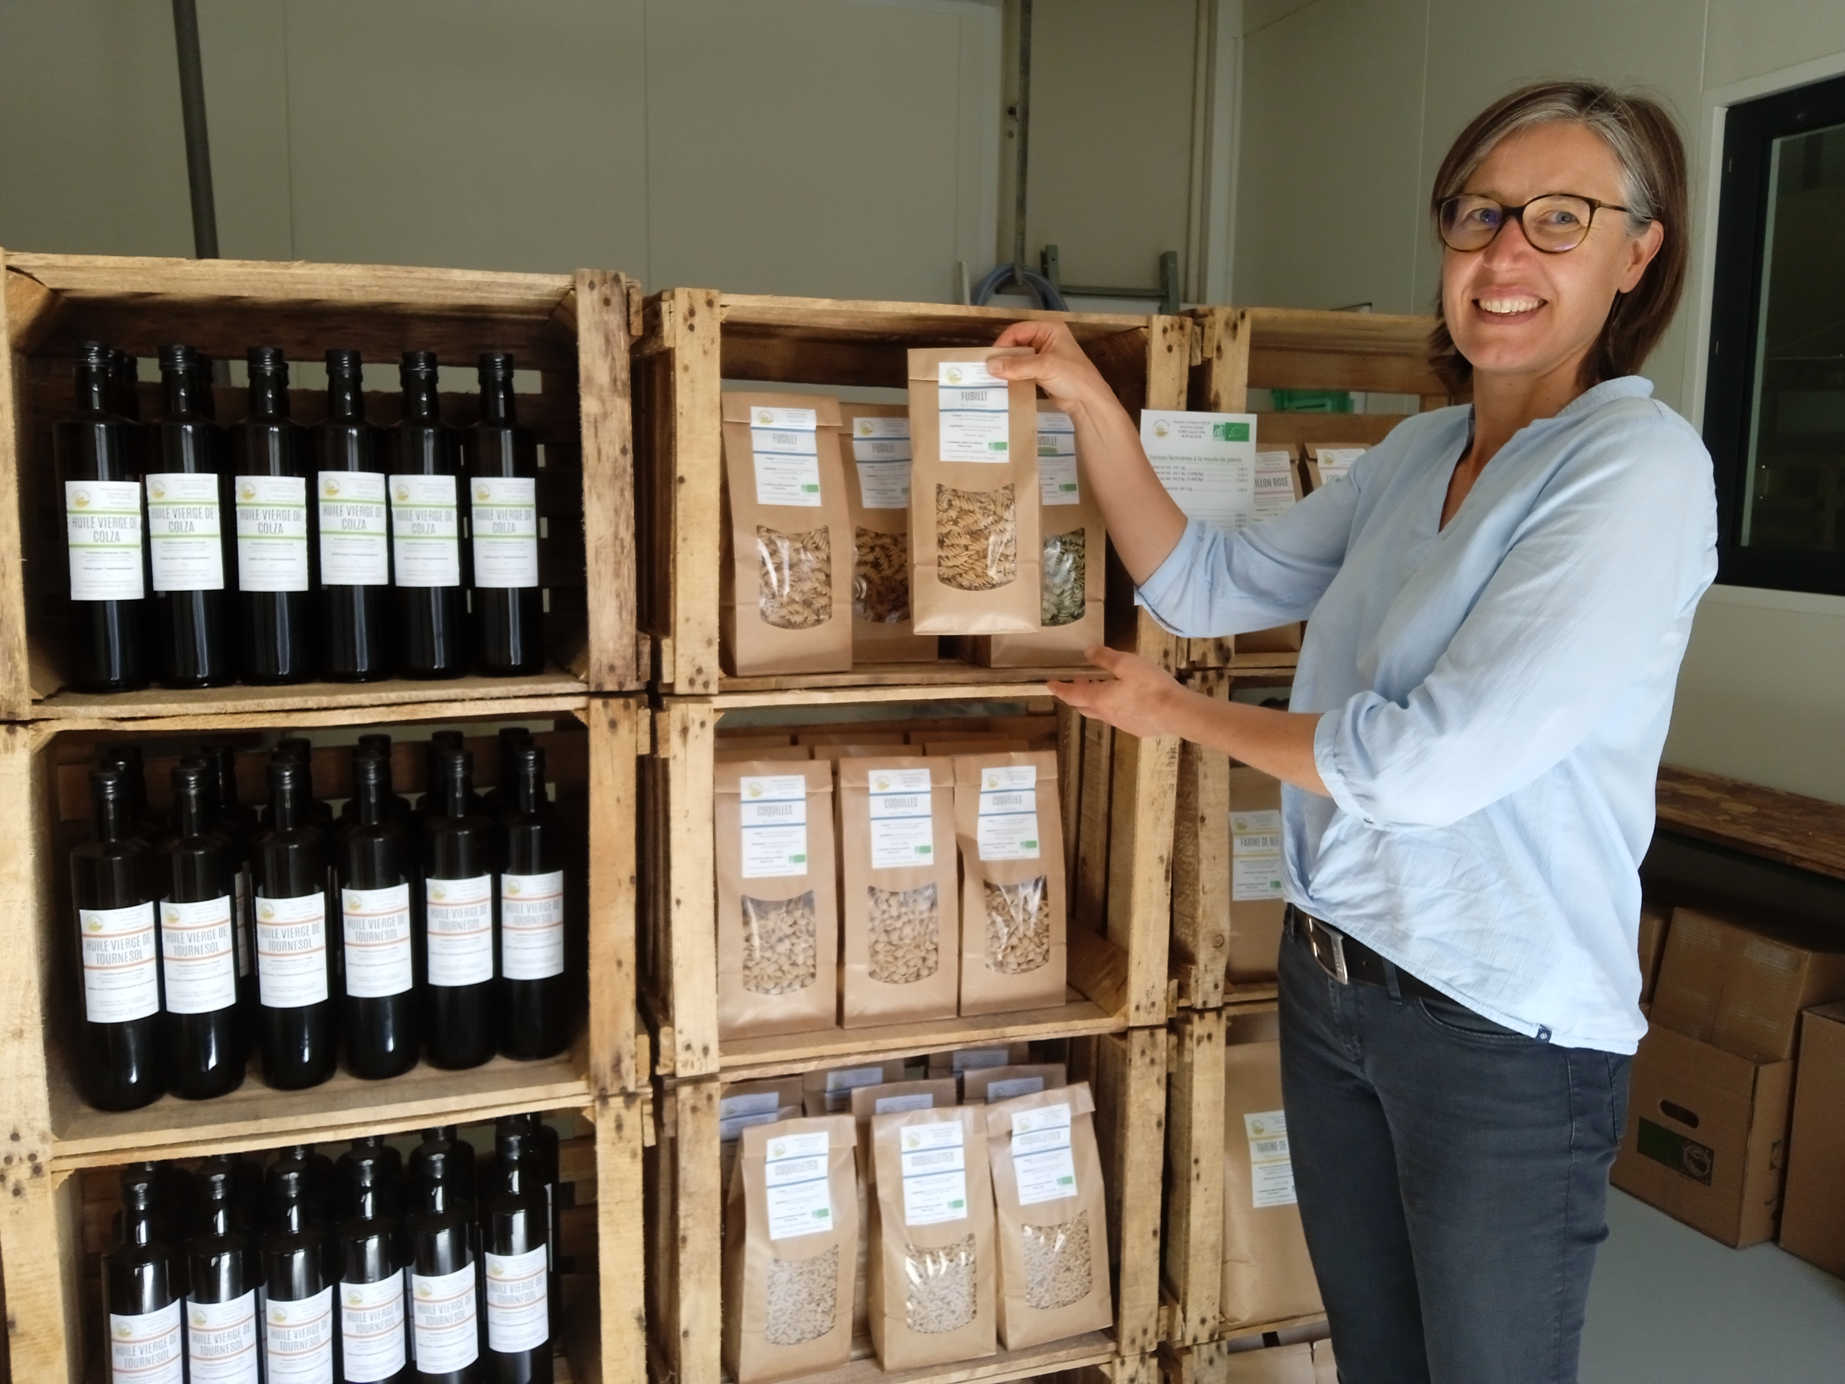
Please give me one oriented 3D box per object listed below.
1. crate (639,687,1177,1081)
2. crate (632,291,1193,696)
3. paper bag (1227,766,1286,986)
[{"bbox_3d":[-0.031,0.157,1.594,0.530,0.362,0.296,-2,9,-18],"label":"crate"},{"bbox_3d":[-0.027,-0.206,1.565,0.530,0.362,0.296,-2,9,-18],"label":"crate"},{"bbox_3d":[0.369,0.194,1.705,0.120,0.238,0.075,-1,9,-16],"label":"paper bag"}]

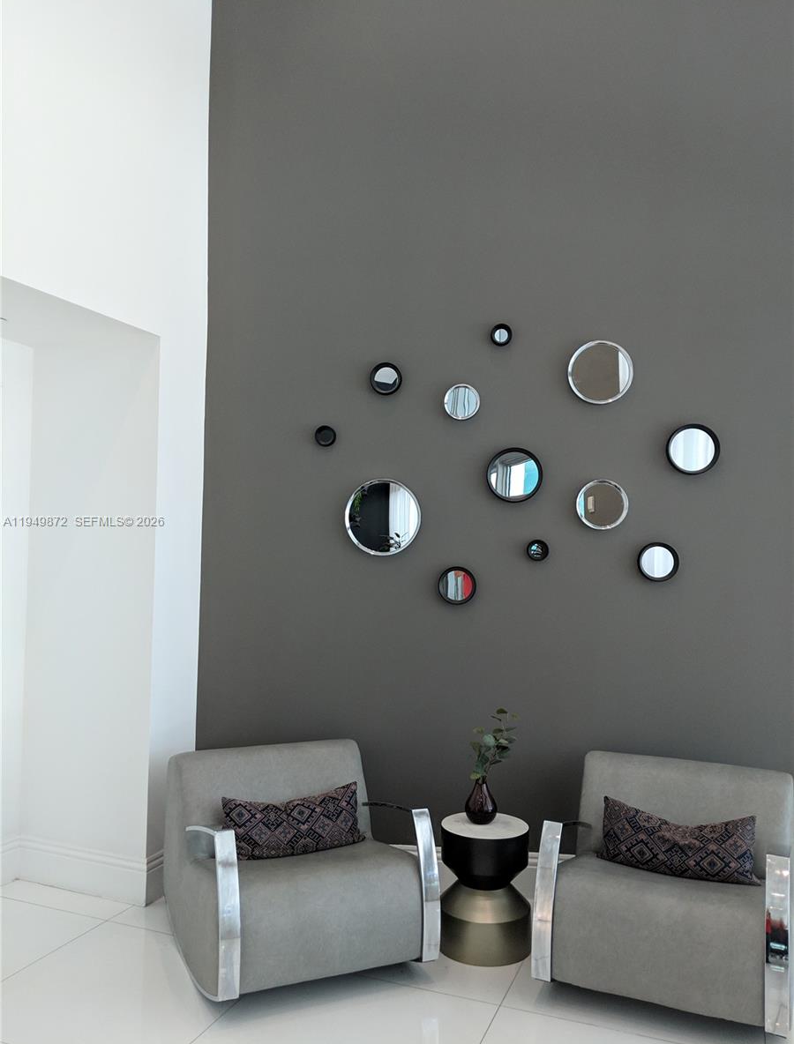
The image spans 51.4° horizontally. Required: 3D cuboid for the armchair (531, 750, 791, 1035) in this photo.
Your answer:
[{"bbox_3d":[0.997,1.296,3.016,0.775,0.700,0.880,0,-3,25],"label":"armchair"}]

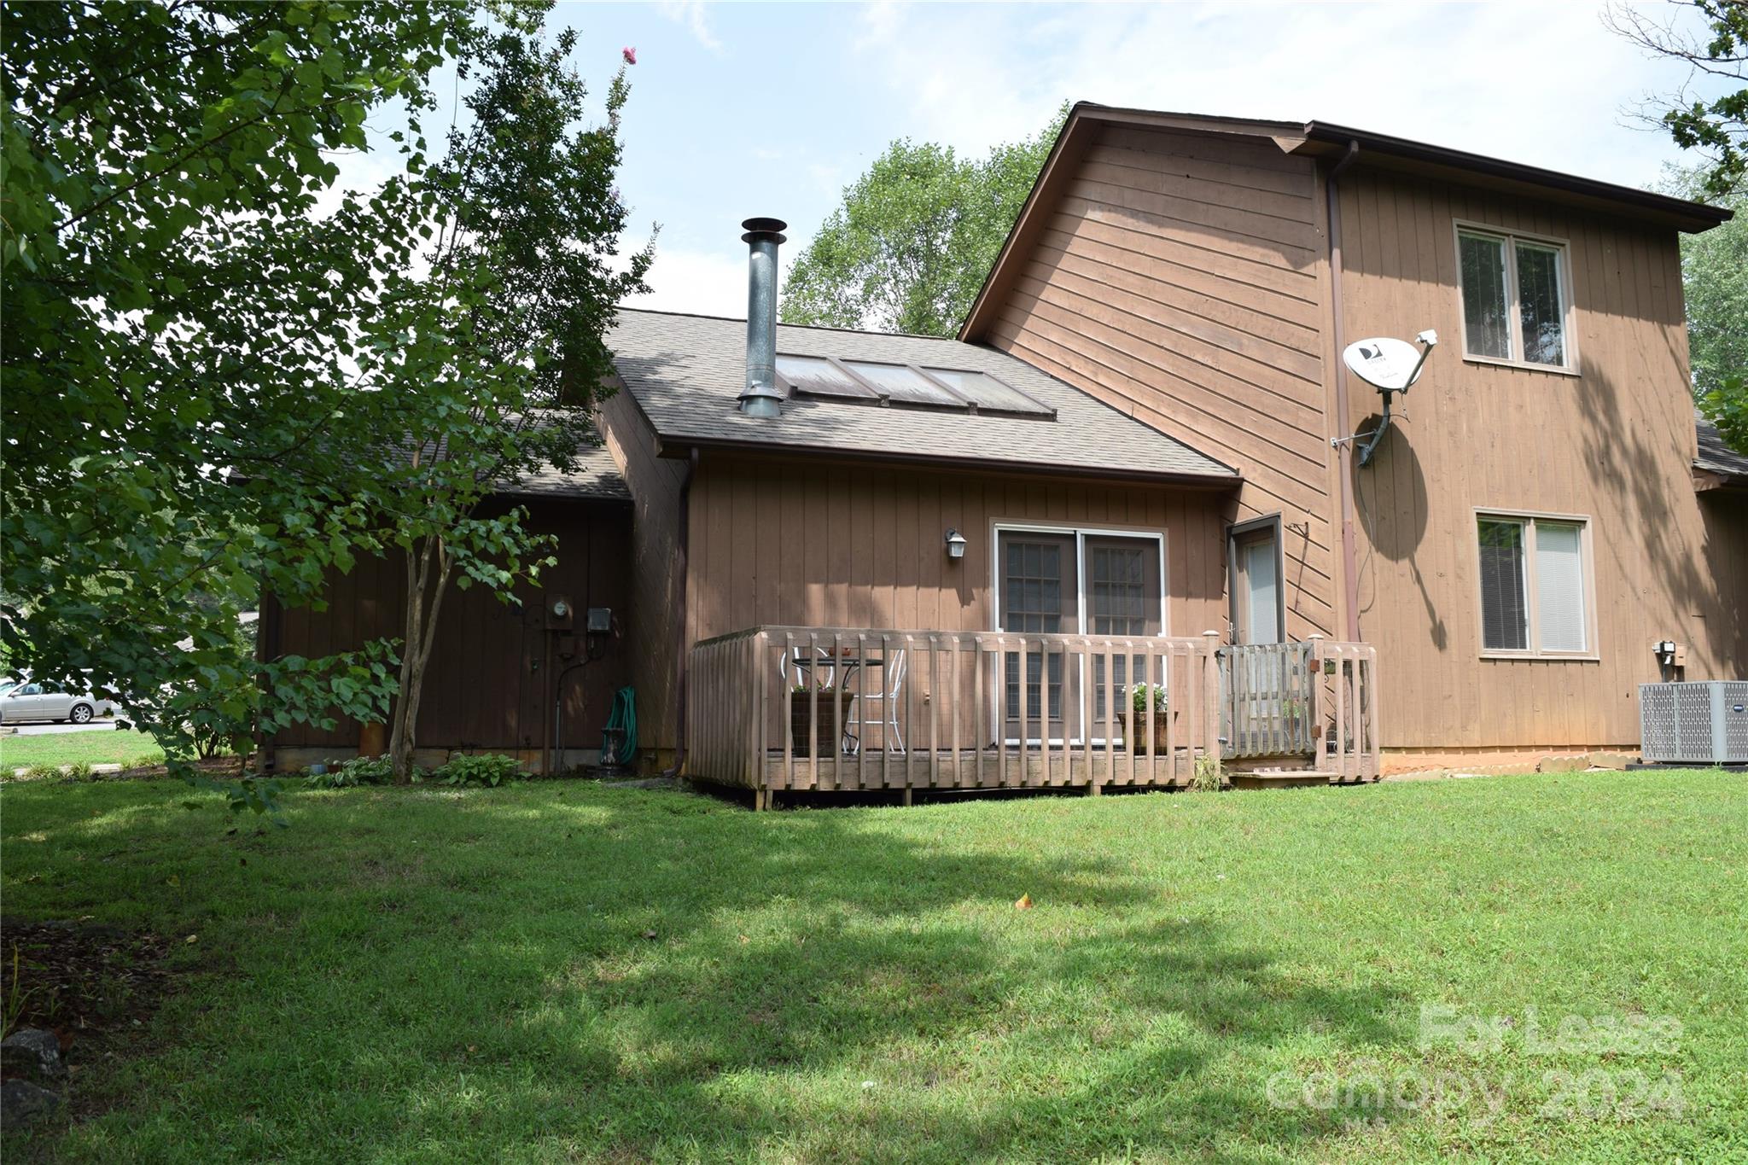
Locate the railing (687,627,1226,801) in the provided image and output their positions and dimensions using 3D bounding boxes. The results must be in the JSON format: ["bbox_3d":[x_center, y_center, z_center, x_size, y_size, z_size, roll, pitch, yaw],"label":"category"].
[{"bbox_3d":[0.593,1.051,10.544,3.789,1.166,2.080,2,-7,-21],"label":"railing"}]

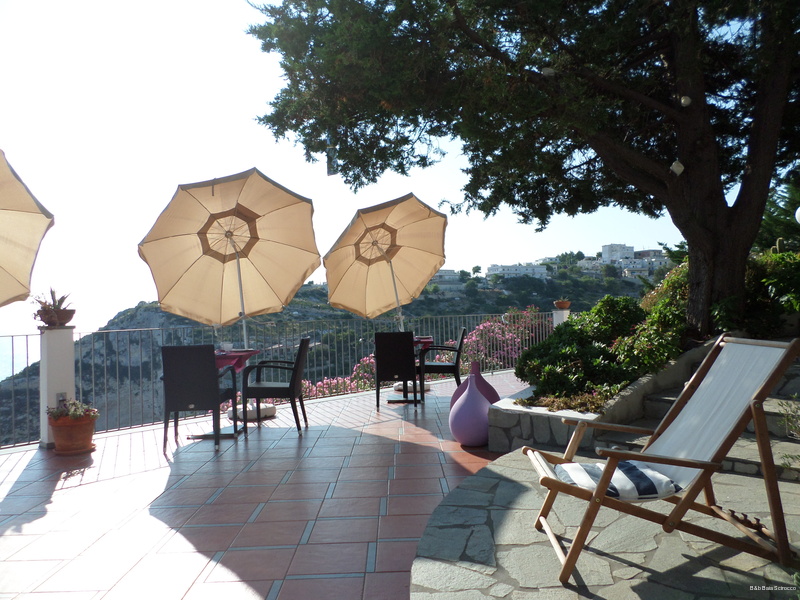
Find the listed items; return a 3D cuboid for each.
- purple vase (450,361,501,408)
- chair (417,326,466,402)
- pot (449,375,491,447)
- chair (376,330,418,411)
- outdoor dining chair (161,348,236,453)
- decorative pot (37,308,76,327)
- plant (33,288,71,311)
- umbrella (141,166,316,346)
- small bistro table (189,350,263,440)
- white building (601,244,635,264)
[{"bbox_3d":[0.717,0.891,5.313,0.475,0.650,0.475,-1,-1,0],"label":"purple vase"},{"bbox_3d":[0.539,0.811,7.324,0.560,0.885,0.555,-1,-1,-2],"label":"chair"},{"bbox_3d":[0.633,0.916,4.848,0.395,0.585,0.395,-1,-1,0],"label":"pot"},{"bbox_3d":[-0.008,0.812,6.723,0.555,0.885,0.560,-1,-1,5],"label":"chair"},{"bbox_3d":[-1.752,0.820,5.030,0.555,0.885,0.560,-1,-1,-5],"label":"outdoor dining chair"},{"bbox_3d":[-3.095,0.167,5.225,0.297,0.150,0.297,-1,-1,-30],"label":"decorative pot"},{"bbox_3d":[-3.153,-0.006,5.228,0.310,0.210,0.280,-1,-1,-30],"label":"plant"},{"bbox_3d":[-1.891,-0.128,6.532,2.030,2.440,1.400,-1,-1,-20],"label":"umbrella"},{"bbox_3d":[-1.747,0.897,5.554,0.700,0.750,0.700,-1,-1,-2],"label":"small bistro table"},{"bbox_3d":[143.800,-29.924,380.000,16.500,12.500,12.000,-1,-1,-2],"label":"white building"}]

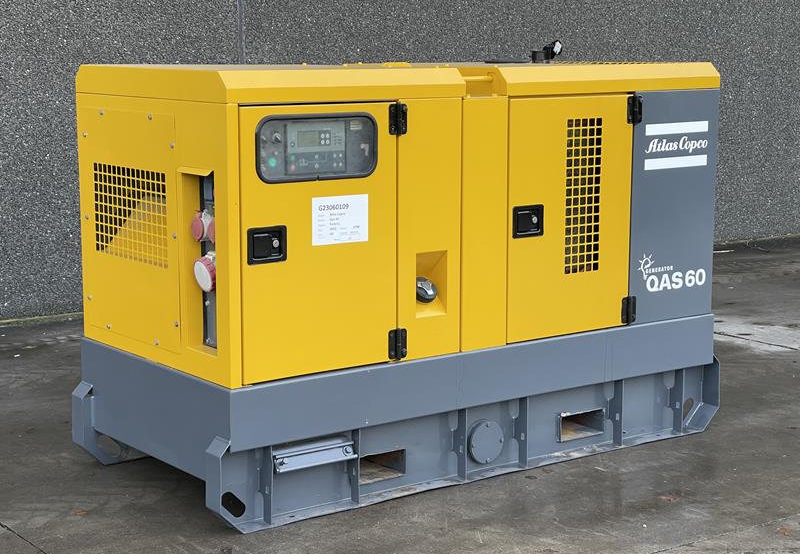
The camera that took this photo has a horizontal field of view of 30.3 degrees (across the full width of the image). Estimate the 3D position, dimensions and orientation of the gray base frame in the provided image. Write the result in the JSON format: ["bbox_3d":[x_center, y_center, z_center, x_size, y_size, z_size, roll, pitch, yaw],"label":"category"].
[{"bbox_3d":[0.041,0.403,5.488,2.226,0.449,1.039,-6,11,-36],"label":"gray base frame"}]

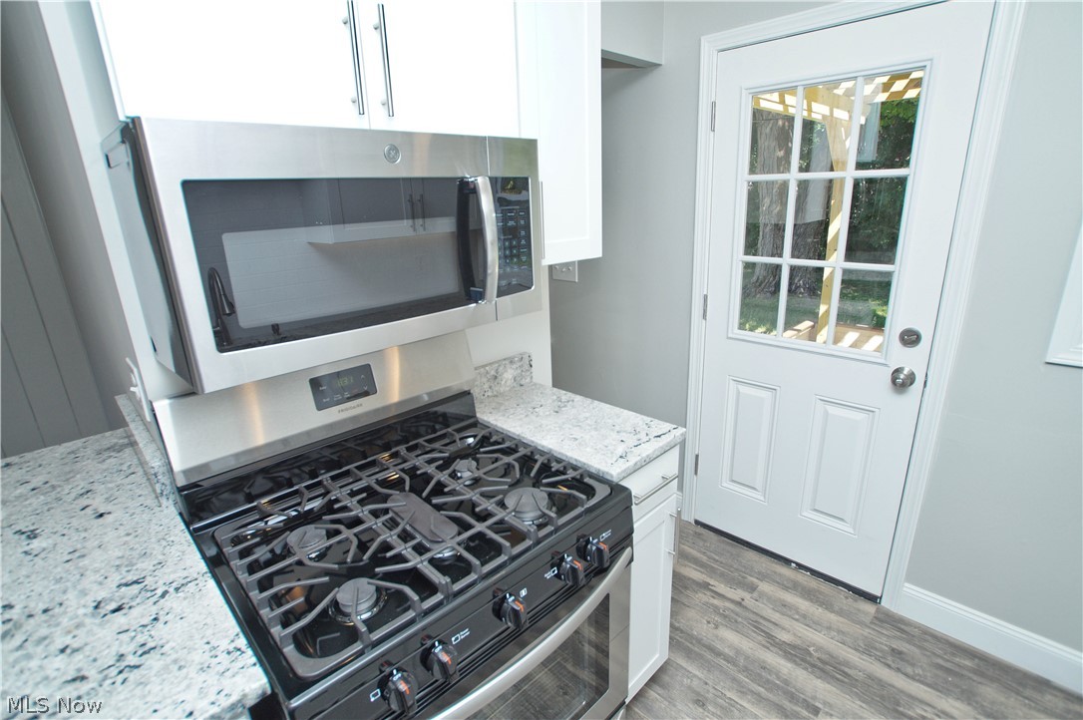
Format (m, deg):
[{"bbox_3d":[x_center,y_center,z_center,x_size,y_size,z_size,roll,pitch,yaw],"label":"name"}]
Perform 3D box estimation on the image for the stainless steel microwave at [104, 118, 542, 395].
[{"bbox_3d":[-0.407,-0.261,1.093,0.757,0.400,0.409,-18,23,-42],"label":"stainless steel microwave"}]

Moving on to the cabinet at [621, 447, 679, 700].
[{"bbox_3d":[0.070,0.618,1.614,0.295,0.861,0.648,-18,23,-42],"label":"cabinet"}]

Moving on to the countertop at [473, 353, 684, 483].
[{"bbox_3d":[0.061,0.137,1.485,0.336,0.143,0.664,-18,23,-42],"label":"countertop"}]

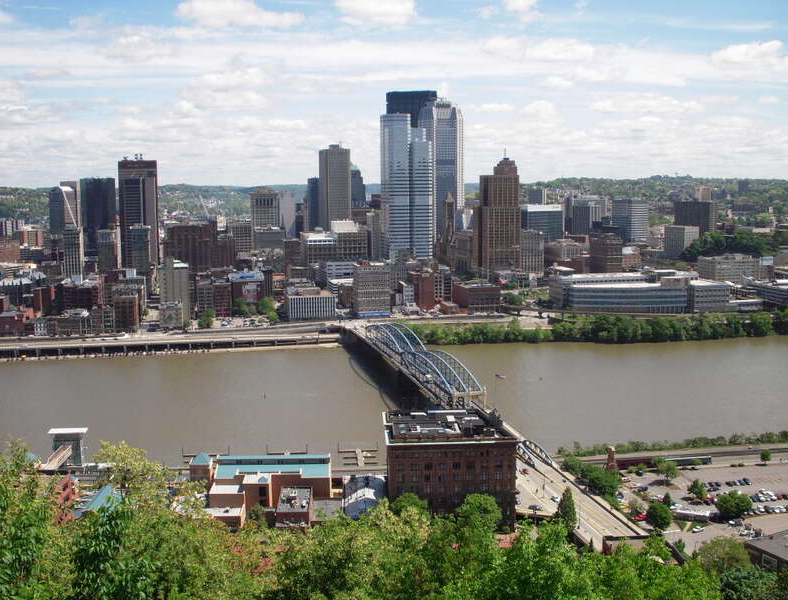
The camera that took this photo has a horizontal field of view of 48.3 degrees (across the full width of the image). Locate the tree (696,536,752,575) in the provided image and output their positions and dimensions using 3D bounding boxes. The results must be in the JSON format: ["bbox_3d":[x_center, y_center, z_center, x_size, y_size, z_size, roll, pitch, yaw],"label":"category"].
[{"bbox_3d":[93.630,74.170,249.440,15.000,13.090,15.000,-2,7,-13],"label":"tree"}]

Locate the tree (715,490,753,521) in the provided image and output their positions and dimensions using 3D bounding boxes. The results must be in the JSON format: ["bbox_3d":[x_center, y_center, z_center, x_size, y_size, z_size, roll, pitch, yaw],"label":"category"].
[{"bbox_3d":[118.680,70.580,307.070,11.800,9.500,11.800,-1,8,0],"label":"tree"}]

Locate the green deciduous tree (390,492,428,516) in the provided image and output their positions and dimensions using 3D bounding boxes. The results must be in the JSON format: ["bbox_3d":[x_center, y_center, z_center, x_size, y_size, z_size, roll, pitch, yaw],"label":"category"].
[{"bbox_3d":[5.120,69.850,278.520,12.000,16.580,12.000,-2,7,-13],"label":"green deciduous tree"}]

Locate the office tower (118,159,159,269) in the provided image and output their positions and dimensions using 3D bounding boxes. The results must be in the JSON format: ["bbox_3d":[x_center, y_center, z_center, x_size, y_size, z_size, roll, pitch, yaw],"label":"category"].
[{"bbox_3d":[-357.000,-118.930,1229.360,48.000,151.000,32.000,-3,8,-13],"label":"office tower"}]

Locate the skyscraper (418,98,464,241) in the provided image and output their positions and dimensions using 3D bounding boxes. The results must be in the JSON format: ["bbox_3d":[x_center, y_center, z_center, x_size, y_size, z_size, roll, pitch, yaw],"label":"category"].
[{"bbox_3d":[70.590,-175.980,1297.490,56.000,223.000,55.000,-2,8,-10],"label":"skyscraper"}]

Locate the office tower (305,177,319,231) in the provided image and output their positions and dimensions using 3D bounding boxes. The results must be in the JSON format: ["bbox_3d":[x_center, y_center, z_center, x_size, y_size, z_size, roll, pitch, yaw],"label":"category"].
[{"bbox_3d":[-122.410,-129.210,1374.690,30.000,119.000,32.000,-3,8,-13],"label":"office tower"}]

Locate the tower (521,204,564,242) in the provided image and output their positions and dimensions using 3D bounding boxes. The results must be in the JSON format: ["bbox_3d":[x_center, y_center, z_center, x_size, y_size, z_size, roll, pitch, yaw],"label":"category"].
[{"bbox_3d":[222.880,-105.730,1314.680,54.000,72.000,32.000,-2,8,-10],"label":"tower"}]

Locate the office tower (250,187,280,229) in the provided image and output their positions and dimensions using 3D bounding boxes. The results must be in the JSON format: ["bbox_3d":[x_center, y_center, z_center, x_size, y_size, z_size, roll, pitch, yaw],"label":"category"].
[{"bbox_3d":[-180.480,-102.040,1241.980,36.000,107.500,56.000,-2,8,-10],"label":"office tower"}]

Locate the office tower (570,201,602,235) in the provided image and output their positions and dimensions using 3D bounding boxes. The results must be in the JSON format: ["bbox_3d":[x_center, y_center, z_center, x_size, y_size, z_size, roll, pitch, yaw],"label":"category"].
[{"bbox_3d":[339.560,-142.400,1545.260,40.000,68.000,33.000,-6,9,-32],"label":"office tower"}]

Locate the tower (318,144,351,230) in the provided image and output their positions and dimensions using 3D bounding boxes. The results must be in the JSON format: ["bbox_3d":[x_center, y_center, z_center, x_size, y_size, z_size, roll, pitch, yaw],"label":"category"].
[{"bbox_3d":[-81.070,-127.880,1205.680,29.000,162.130,70.000,-2,7,-13],"label":"tower"}]

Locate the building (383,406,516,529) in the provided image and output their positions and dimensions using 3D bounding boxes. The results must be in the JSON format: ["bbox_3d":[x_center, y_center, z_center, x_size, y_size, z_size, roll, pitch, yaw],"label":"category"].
[{"bbox_3d":[18.430,60.490,317.470,44.000,31.500,42.500,-1,8,-4],"label":"building"}]

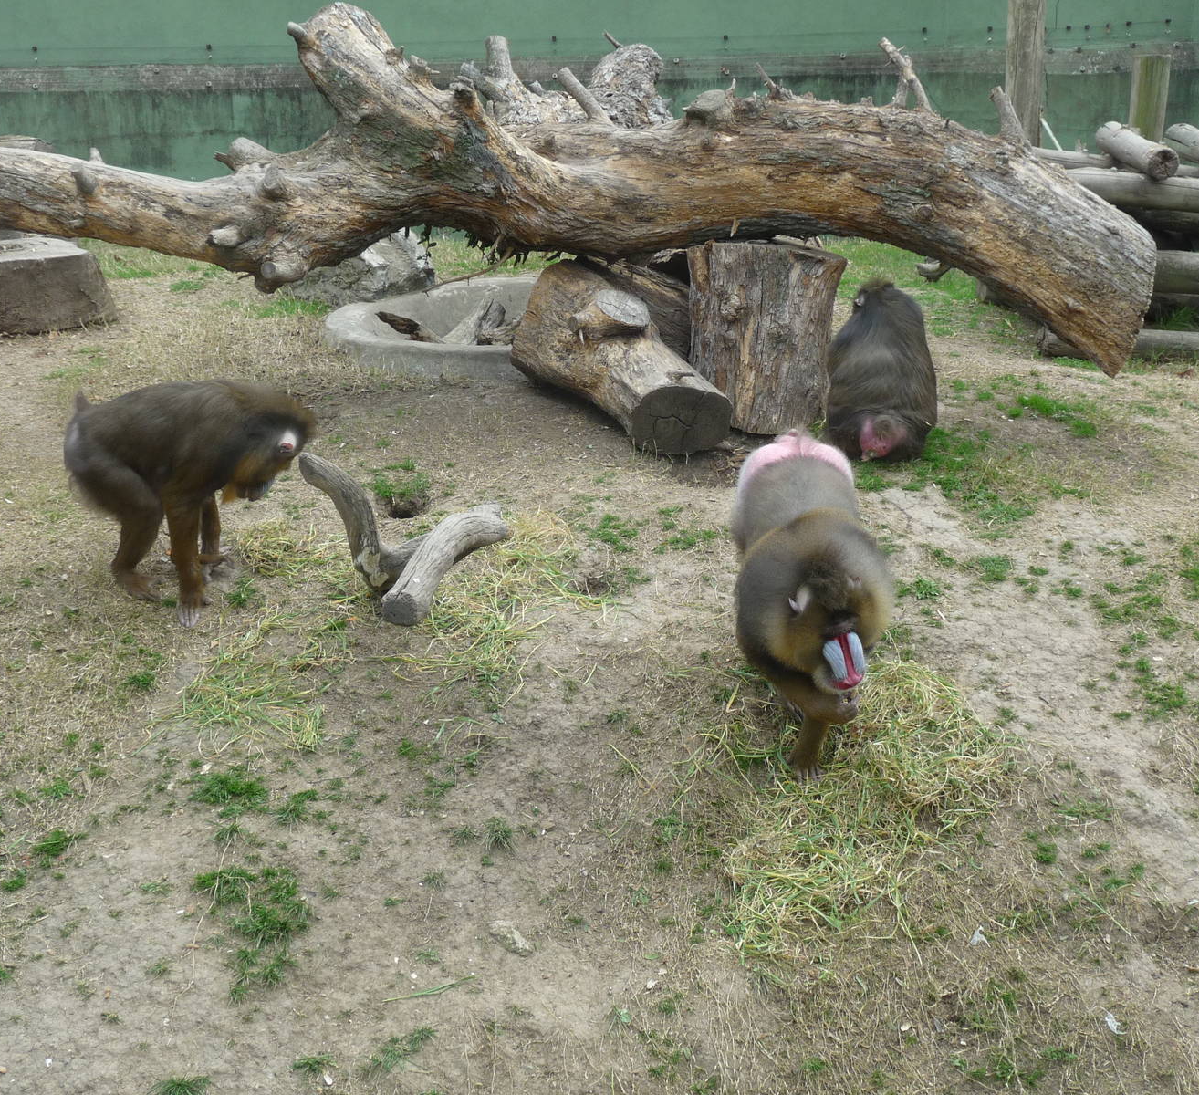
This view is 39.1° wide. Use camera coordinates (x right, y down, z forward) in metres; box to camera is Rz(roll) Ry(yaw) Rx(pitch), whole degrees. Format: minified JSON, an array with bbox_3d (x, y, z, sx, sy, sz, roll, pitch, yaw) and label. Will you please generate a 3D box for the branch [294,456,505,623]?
[{"bbox_3d":[-0.541,-0.052,4.770,0.530,0.370,0.580,-1,19,0],"label":"branch"}]

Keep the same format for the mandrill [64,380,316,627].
[{"bbox_3d":[-1.112,-0.131,4.624,0.680,0.630,0.320,-1,19,-2],"label":"mandrill"}]

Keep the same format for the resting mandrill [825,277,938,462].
[{"bbox_3d":[1.019,-0.679,6.117,0.380,0.630,0.460,-1,19,1],"label":"resting mandrill"}]

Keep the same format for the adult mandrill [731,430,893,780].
[{"bbox_3d":[0.462,0.121,3.852,0.340,0.610,0.860,0,19,2],"label":"adult mandrill"}]

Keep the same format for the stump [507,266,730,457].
[{"bbox_3d":[0.028,-0.751,6.510,0.460,0.530,1.050,-12,22,-30],"label":"stump"}]

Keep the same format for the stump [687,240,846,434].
[{"bbox_3d":[0.636,-0.862,6.528,0.560,0.720,0.560,-1,19,0],"label":"stump"}]

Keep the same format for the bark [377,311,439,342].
[{"bbox_3d":[-0.886,-1.024,7.839,0.320,0.150,0.150,5,20,16],"label":"bark"}]

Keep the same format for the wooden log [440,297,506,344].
[{"bbox_3d":[-0.601,-1.081,8.087,0.320,0.260,0.250,-1,19,0],"label":"wooden log"}]

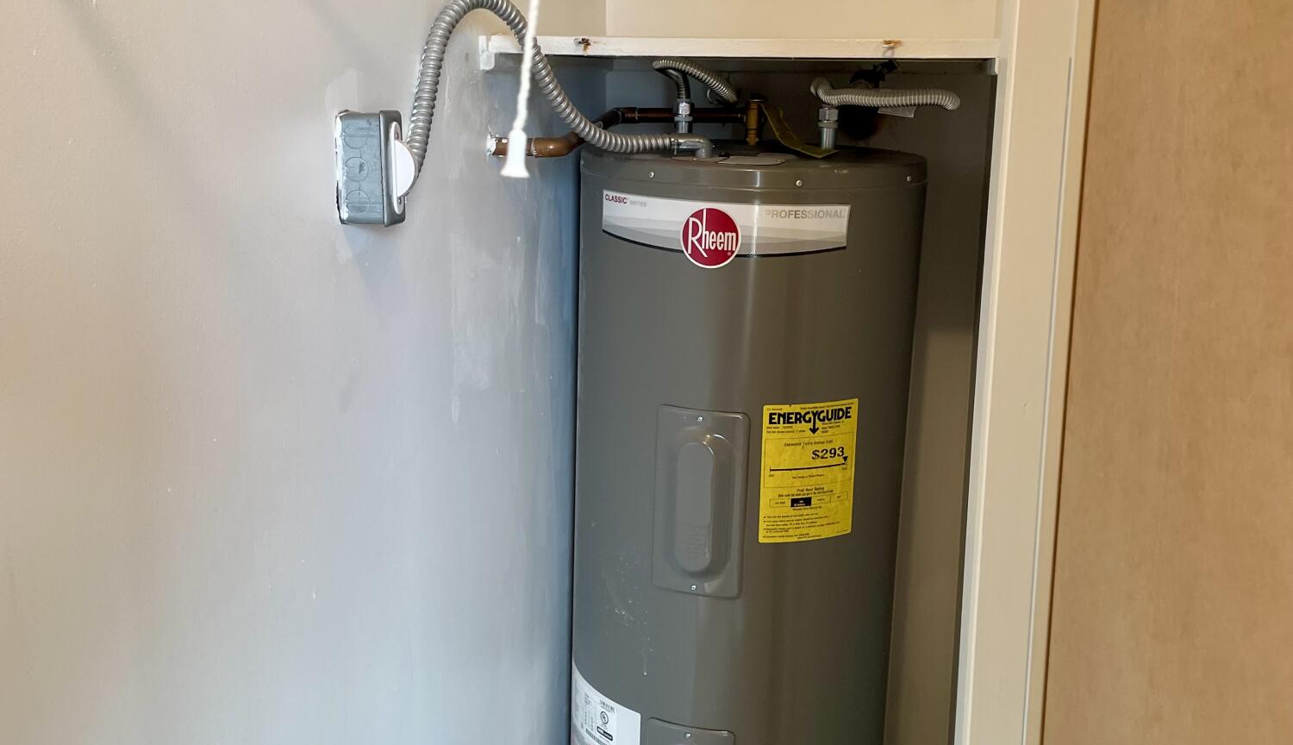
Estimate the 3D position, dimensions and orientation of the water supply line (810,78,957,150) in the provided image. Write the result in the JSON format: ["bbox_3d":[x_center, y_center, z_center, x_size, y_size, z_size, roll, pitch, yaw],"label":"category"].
[{"bbox_3d":[0.333,-0.360,1.809,0.205,0.105,0.120,3,14,12],"label":"water supply line"}]

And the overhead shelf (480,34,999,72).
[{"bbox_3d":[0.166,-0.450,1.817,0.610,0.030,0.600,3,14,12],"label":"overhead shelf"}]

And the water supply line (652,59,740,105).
[{"bbox_3d":[0.072,-0.424,1.894,0.125,0.065,0.120,3,14,12],"label":"water supply line"}]

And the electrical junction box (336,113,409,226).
[{"bbox_3d":[-0.255,-0.192,1.226,0.054,0.104,0.055,3,14,12],"label":"electrical junction box"}]

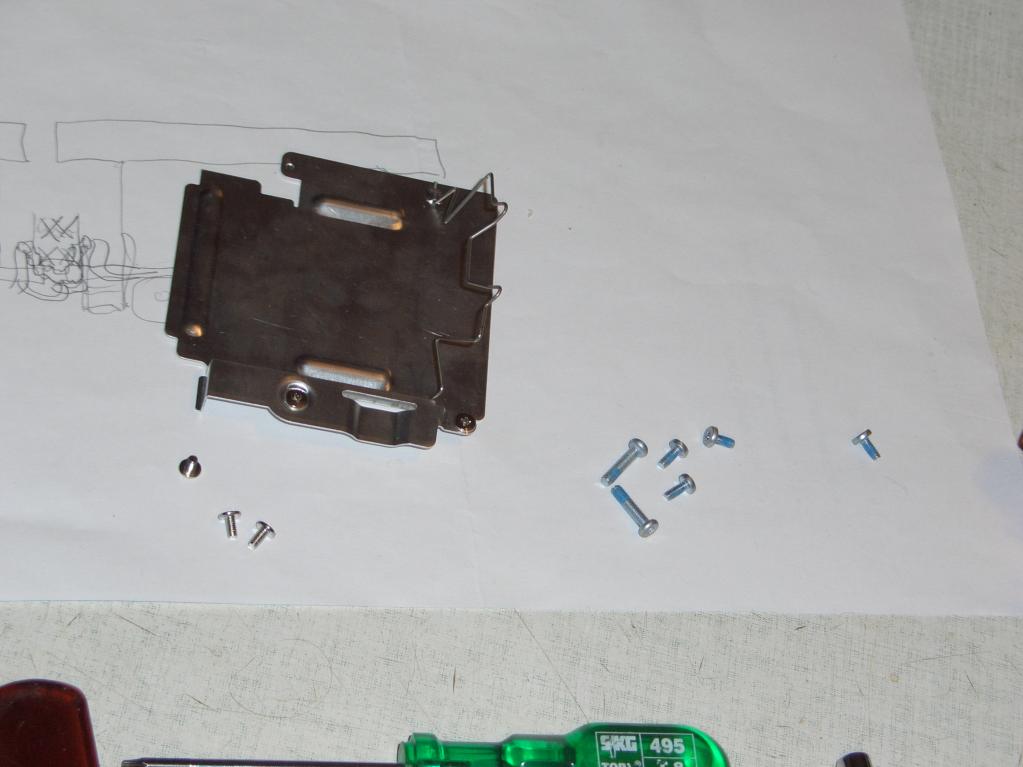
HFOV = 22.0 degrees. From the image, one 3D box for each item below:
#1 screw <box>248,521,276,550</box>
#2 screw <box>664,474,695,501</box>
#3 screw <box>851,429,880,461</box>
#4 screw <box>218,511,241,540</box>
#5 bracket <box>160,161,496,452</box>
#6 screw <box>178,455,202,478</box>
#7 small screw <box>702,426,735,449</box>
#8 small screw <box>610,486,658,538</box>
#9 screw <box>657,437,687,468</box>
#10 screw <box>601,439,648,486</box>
[{"bbox_3d":[-0.055,0.033,0.577,0.005,0.005,0.006,36,73,9],"label":"screw"},{"bbox_3d":[0.039,0.024,0.608,0.007,0.005,0.005,-32,70,-14],"label":"screw"},{"bbox_3d":[0.085,0.015,0.626,0.005,0.005,0.007,-31,85,-29],"label":"screw"},{"bbox_3d":[-0.062,0.031,0.577,0.005,0.005,0.006,-5,77,-18],"label":"screw"},{"bbox_3d":[-0.040,-0.021,0.613,0.077,0.009,0.077,10,56,-9],"label":"bracket"},{"bbox_3d":[-0.071,0.018,0.582,0.005,0.004,0.005,7,57,-11],"label":"screw"},{"bbox_3d":[0.049,0.013,0.617,0.007,0.005,0.005,19,54,-20],"label":"small screw"},{"bbox_3d":[0.028,0.029,0.602,0.005,0.005,0.014,-27,63,-28],"label":"small screw"},{"bbox_3d":[0.037,0.017,0.612,0.005,0.005,0.007,42,72,13],"label":"screw"},{"bbox_3d":[0.026,0.018,0.608,0.005,0.005,0.014,40,62,11],"label":"screw"}]

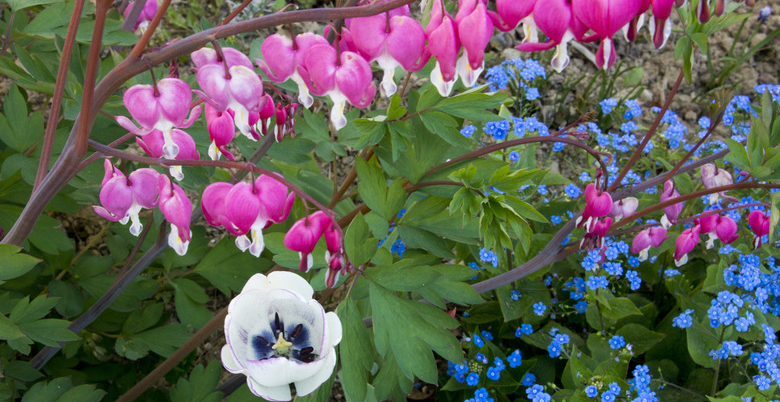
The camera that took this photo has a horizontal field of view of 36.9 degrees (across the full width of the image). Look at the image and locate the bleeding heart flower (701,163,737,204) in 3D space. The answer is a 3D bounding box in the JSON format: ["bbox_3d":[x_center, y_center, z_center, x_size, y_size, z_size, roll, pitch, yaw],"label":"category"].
[{"bbox_3d":[0.194,-0.010,0.690,0.021,0.022,0.014,-3,30,-6],"label":"bleeding heart flower"}]

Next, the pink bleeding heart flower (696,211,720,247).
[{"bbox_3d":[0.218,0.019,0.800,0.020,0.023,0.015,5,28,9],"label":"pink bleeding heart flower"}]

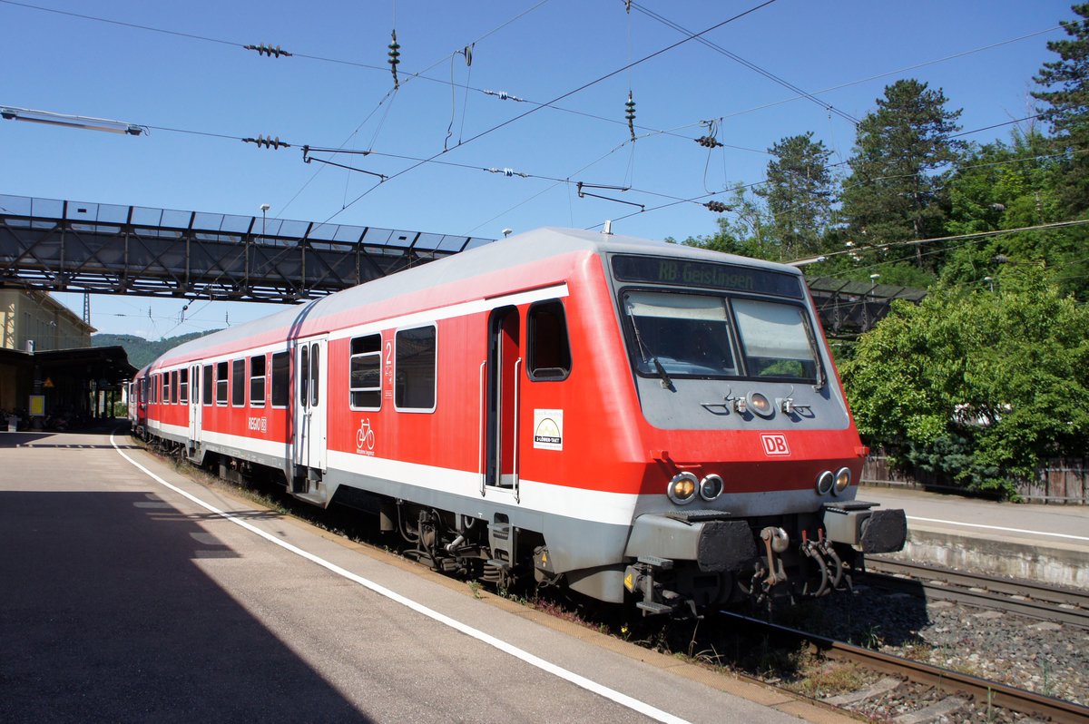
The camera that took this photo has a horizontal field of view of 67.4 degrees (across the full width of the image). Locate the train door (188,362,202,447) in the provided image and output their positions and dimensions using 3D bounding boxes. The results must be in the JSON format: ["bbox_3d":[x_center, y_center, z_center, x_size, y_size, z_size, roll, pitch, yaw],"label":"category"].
[{"bbox_3d":[-9.385,1.175,21.938,0.120,2.240,1.702,2,-3,-33],"label":"train door"}]

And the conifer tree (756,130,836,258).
[{"bbox_3d":[26.913,-17.420,88.000,8.514,14.778,8.514,0,-3,0],"label":"conifer tree"}]

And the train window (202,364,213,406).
[{"bbox_3d":[-8.494,0.583,20.614,0.080,1.056,1.224,2,-3,-33],"label":"train window"}]

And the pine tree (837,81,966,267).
[{"bbox_3d":[34.134,-17.696,78.000,11.624,18.650,11.624,0,-3,0],"label":"pine tree"}]

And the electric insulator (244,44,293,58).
[{"bbox_3d":[-4.504,-5.069,13.321,0.785,0.230,0.230,-3,0,-33],"label":"electric insulator"}]

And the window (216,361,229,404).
[{"bbox_3d":[-7.597,0.528,19.252,0.080,1.040,1.271,2,-3,-33],"label":"window"}]

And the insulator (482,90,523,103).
[{"bbox_3d":[-0.775,-5.141,15.784,0.936,0.180,0.180,2,-3,-33],"label":"insulator"}]

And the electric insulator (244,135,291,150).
[{"bbox_3d":[-4.497,-3.559,13.255,0.750,0.230,0.230,-1,-2,-33],"label":"electric insulator"}]

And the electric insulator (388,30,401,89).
[{"bbox_3d":[-2.661,-5.398,14.552,0.220,1.083,0.220,0,-3,0],"label":"electric insulator"}]

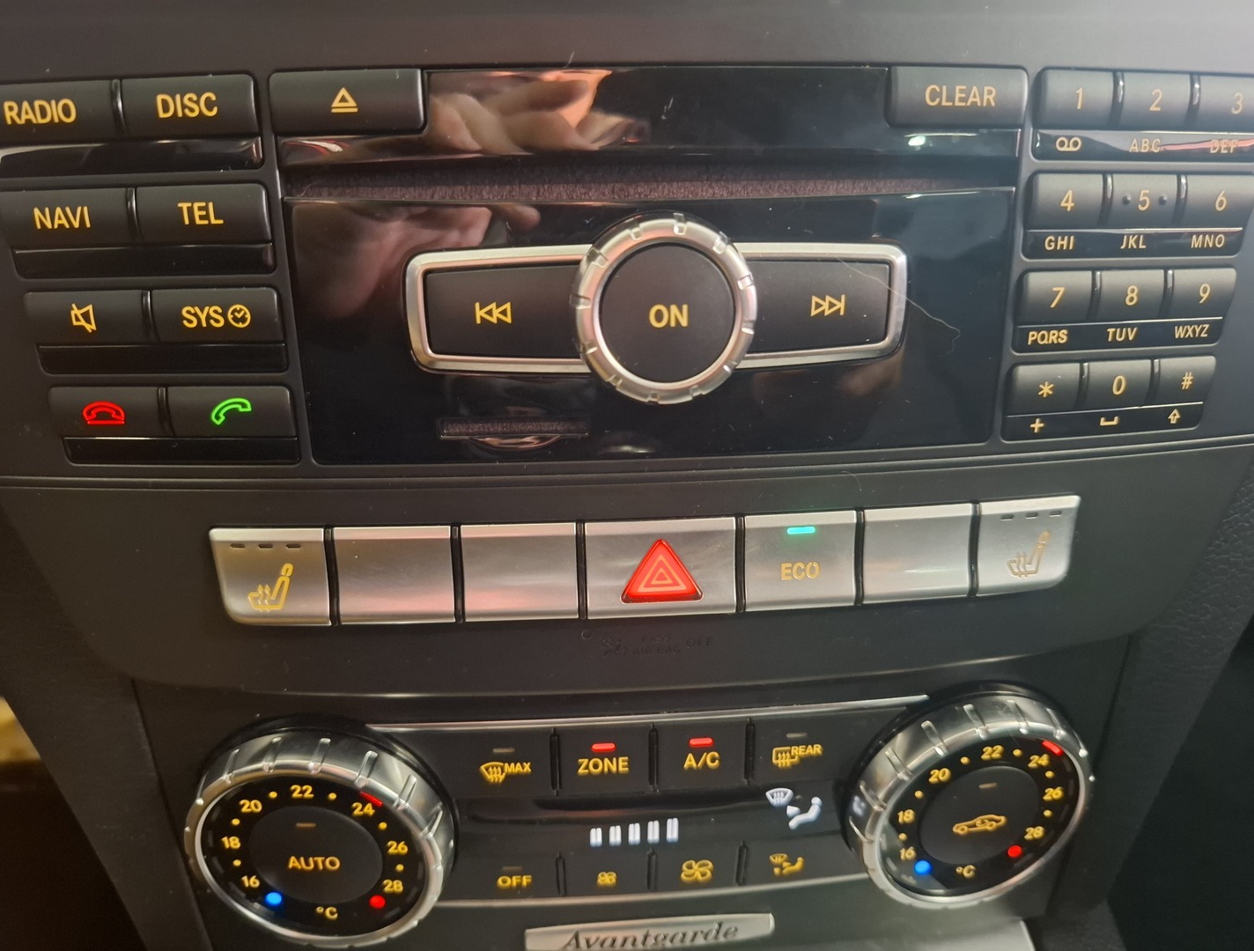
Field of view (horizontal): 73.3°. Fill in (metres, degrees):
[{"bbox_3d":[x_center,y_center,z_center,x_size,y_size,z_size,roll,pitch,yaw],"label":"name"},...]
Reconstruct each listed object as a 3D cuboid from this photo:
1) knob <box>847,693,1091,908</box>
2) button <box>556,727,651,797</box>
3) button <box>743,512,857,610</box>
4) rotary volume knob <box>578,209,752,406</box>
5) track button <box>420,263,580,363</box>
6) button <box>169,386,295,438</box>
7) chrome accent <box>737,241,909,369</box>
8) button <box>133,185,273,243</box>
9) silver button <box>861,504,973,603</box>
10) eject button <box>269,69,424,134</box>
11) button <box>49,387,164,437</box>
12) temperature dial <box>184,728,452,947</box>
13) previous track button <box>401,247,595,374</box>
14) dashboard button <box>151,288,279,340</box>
[{"bbox_3d":[0.080,0.077,0.196,0.057,0.057,0.010,-5,25,-9],"label":"knob"},{"bbox_3d":[-0.005,0.063,0.192,0.021,0.019,0.006,-2,24,-3],"label":"button"},{"bbox_3d":[0.033,0.016,0.167,0.022,0.020,0.007,-3,20,-6],"label":"button"},{"bbox_3d":[0.007,-0.028,0.143,0.032,0.032,0.010,-2,16,-4],"label":"rotary volume knob"},{"bbox_3d":[-0.022,-0.029,0.150,0.027,0.016,0.006,-1,15,-1],"label":"track button"},{"bbox_3d":[-0.072,-0.012,0.156,0.023,0.009,0.007,0,15,4],"label":"button"},{"bbox_3d":[0.034,-0.031,0.152,0.032,0.022,0.006,-3,15,-6],"label":"chrome accent"},{"bbox_3d":[-0.072,-0.045,0.148,0.024,0.010,0.007,0,15,4],"label":"button"},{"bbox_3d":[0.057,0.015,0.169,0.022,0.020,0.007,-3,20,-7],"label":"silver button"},{"bbox_3d":[-0.046,-0.062,0.142,0.026,0.009,0.007,0,15,2],"label":"eject button"},{"bbox_3d":[-0.095,-0.012,0.158,0.022,0.009,0.007,1,15,7],"label":"button"},{"bbox_3d":[-0.068,0.082,0.187,0.057,0.057,0.010,0,24,2],"label":"temperature dial"},{"bbox_3d":[-0.022,-0.029,0.149,0.032,0.022,0.006,-1,15,-1],"label":"previous track button"},{"bbox_3d":[-0.071,-0.029,0.148,0.022,0.009,0.006,0,16,2],"label":"dashboard button"}]

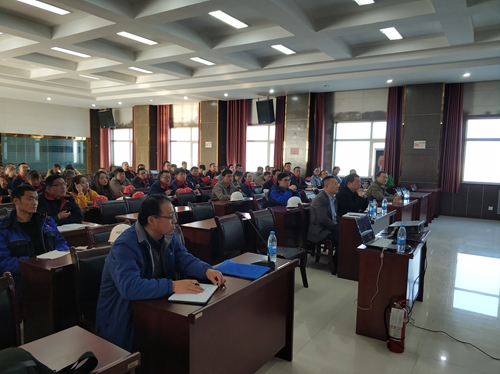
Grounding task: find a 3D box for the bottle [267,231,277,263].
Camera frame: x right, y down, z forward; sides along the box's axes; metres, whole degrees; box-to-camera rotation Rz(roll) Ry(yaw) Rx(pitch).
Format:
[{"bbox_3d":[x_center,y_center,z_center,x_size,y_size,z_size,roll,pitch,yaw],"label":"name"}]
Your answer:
[{"bbox_3d":[0.168,0.448,2.928,0.066,0.229,0.066,1,5,0],"label":"bottle"}]

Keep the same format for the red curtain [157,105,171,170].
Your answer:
[{"bbox_3d":[-3.418,-1.832,15.467,0.500,2.850,0.200,4,6,32],"label":"red curtain"}]

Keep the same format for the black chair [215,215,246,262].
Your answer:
[{"bbox_3d":[0.007,0.778,4.141,0.580,0.930,0.460,4,6,32],"label":"black chair"}]

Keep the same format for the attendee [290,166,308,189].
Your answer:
[{"bbox_3d":[1.329,0.113,10.042,0.750,1.270,0.520,4,6,32],"label":"attendee"}]

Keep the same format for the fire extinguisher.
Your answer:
[{"bbox_3d":[1.194,1.116,3.179,0.175,0.420,0.130,4,6,30],"label":"fire extinguisher"}]

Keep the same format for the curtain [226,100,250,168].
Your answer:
[{"bbox_3d":[-0.466,-1.664,13.654,0.860,2.750,0.200,4,6,32],"label":"curtain"}]

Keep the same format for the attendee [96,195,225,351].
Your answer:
[{"bbox_3d":[-0.590,0.703,2.561,0.880,1.300,0.610,4,6,32],"label":"attendee"}]

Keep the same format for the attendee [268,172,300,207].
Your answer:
[{"bbox_3d":[0.612,0.402,6.553,0.680,1.240,0.540,4,6,32],"label":"attendee"}]

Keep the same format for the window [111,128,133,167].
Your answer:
[{"bbox_3d":[-5.529,-1.723,17.073,1.700,1.700,0.150,4,6,32],"label":"window"}]

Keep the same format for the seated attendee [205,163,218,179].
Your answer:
[{"bbox_3d":[-1.106,-0.058,11.532,0.680,1.250,0.520,4,6,32],"label":"seated attendee"}]

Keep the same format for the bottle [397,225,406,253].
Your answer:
[{"bbox_3d":[1.264,0.433,3.229,0.067,0.232,0.067,4,5,32],"label":"bottle"}]

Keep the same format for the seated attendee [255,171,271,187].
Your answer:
[{"bbox_3d":[0.302,0.141,10.586,0.800,1.160,0.520,4,5,32],"label":"seated attendee"}]

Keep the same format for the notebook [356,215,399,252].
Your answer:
[{"bbox_3d":[1.200,0.418,3.641,0.320,0.245,0.330,5,7,41],"label":"notebook"}]

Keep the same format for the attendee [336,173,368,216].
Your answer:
[{"bbox_3d":[1.466,0.459,5.879,0.750,1.300,0.550,4,5,32],"label":"attendee"}]

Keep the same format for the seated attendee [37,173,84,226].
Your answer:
[{"bbox_3d":[-2.199,0.510,4.457,0.800,1.300,0.560,4,6,32],"label":"seated attendee"}]

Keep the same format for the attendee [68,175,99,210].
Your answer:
[{"bbox_3d":[-2.463,0.435,5.736,0.780,1.220,0.520,4,6,32],"label":"attendee"}]

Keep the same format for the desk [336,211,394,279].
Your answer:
[{"bbox_3d":[1.681,0.759,5.501,0.465,0.770,1.230,4,6,32],"label":"desk"}]

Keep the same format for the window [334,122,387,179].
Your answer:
[{"bbox_3d":[3.414,-1.153,12.137,1.720,1.760,0.140,4,5,32],"label":"window"}]

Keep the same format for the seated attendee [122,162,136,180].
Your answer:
[{"bbox_3d":[-3.643,-0.117,11.821,0.750,1.270,0.520,4,6,32],"label":"seated attendee"}]

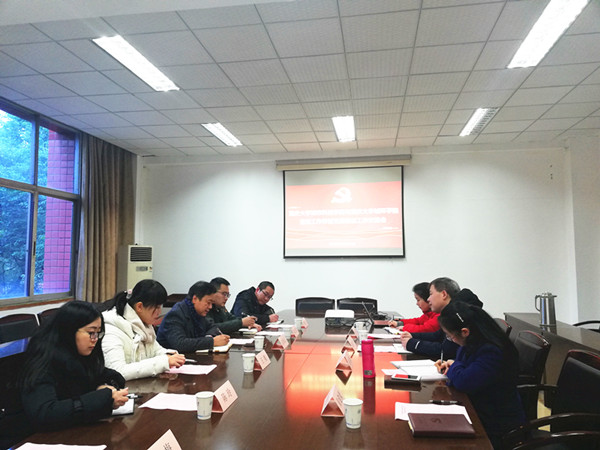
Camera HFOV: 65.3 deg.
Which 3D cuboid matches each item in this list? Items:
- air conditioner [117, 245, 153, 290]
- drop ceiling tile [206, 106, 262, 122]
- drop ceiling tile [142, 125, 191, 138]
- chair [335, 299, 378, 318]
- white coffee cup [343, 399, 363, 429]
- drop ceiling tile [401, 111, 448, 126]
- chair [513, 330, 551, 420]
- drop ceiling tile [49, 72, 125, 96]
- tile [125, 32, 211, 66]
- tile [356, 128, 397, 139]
[{"bbox_3d":[-2.794,1.181,7.859,0.340,1.680,0.500,-4,-6,40],"label":"air conditioner"},{"bbox_3d":[-0.807,-1.383,5.847,0.600,0.020,0.600,-1,-4,9],"label":"drop ceiling tile"},{"bbox_3d":[-1.899,-1.335,6.684,0.600,0.020,0.600,-1,-4,9],"label":"drop ceiling tile"},{"bbox_3d":[0.738,1.439,6.093,0.570,0.920,0.580,-1,-5,9],"label":"chair"},{"bbox_3d":[0.189,0.689,1.708,0.073,0.092,0.073,0,-4,0],"label":"white coffee cup"},{"bbox_3d":[1.633,-1.394,6.147,0.600,0.020,0.600,-1,-5,9],"label":"drop ceiling tile"},{"bbox_3d":[1.036,1.117,2.654,0.600,0.970,0.560,-1,-4,9],"label":"chair"},{"bbox_3d":[-2.165,-1.454,4.832,0.600,0.020,0.600,-1,-4,9],"label":"drop ceiling tile"},{"bbox_3d":[-1.100,-1.520,4.043,0.600,0.020,0.600,-1,-4,9],"label":"tile"},{"bbox_3d":[1.131,-1.340,6.817,0.600,0.020,0.600,-1,-4,9],"label":"tile"}]

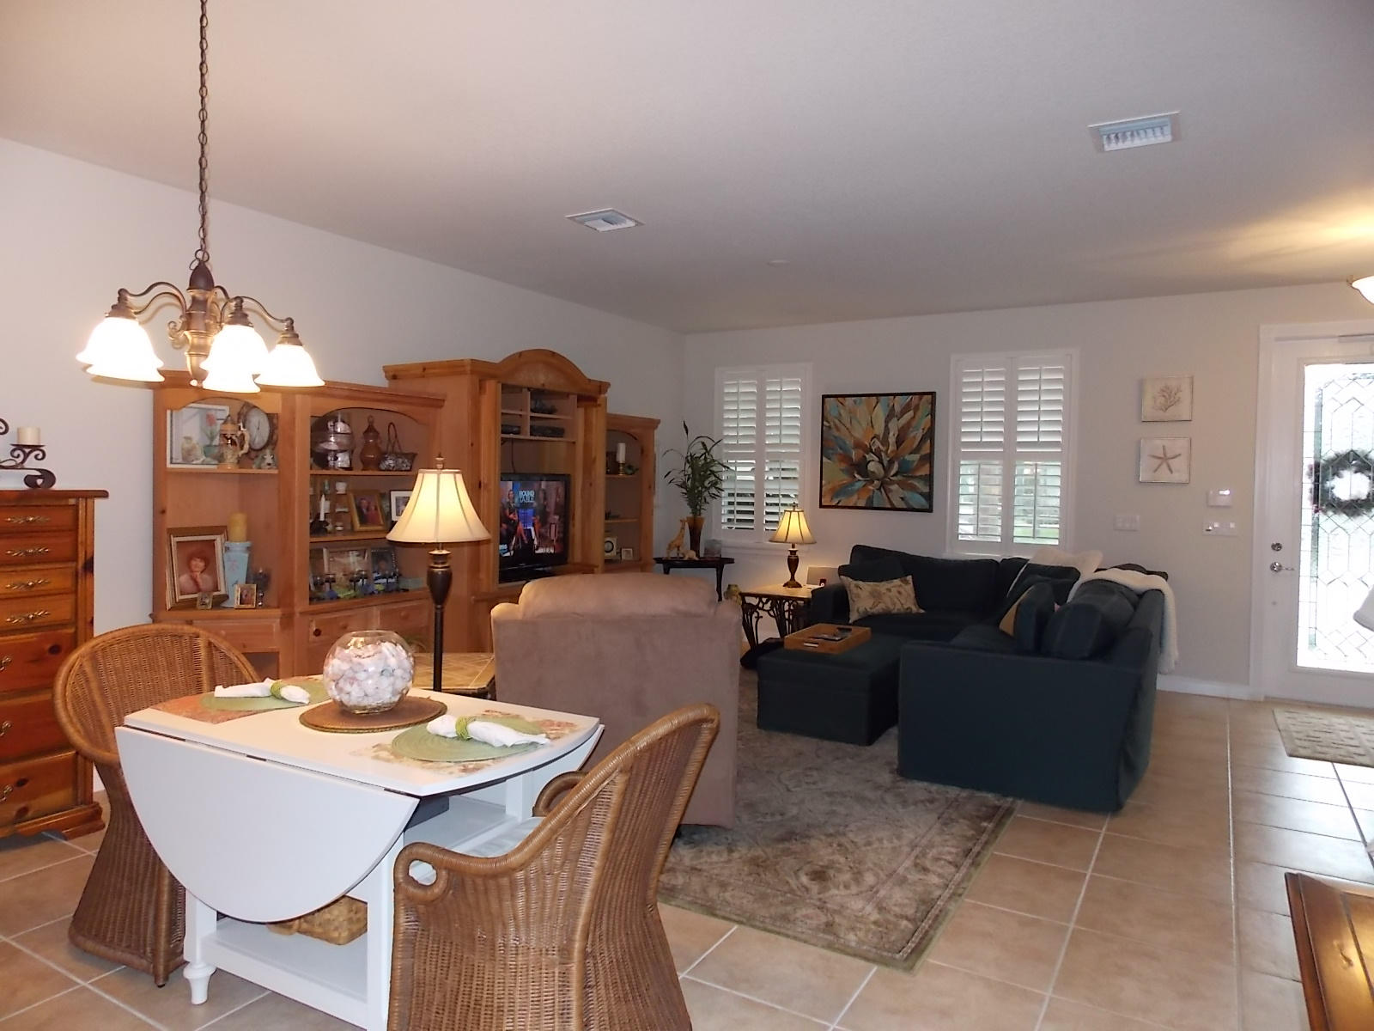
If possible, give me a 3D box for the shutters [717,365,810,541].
[{"bbox_3d":[0.627,-0.528,7.912,0.910,1.535,0.070,2,3,30],"label":"shutters"}]

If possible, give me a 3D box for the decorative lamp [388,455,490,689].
[{"bbox_3d":[-0.995,0.528,3.636,0.410,1.490,0.410,2,3,30],"label":"decorative lamp"}]

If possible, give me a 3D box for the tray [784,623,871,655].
[{"bbox_3d":[0.859,0.755,5.523,0.340,0.065,0.600,2,3,30],"label":"tray"}]

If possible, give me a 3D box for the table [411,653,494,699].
[{"bbox_3d":[-1.151,0.960,4.026,0.570,0.570,0.730,1,2,-4],"label":"table"}]

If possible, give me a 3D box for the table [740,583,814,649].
[{"bbox_3d":[0.838,0.875,7.150,0.600,0.570,0.730,2,3,30],"label":"table"}]

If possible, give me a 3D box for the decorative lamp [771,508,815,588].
[{"bbox_3d":[0.870,0.244,7.447,0.380,0.670,0.380,1,2,0],"label":"decorative lamp"}]

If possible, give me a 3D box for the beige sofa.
[{"bbox_3d":[-0.330,0.742,4.064,0.960,1.030,0.950,1,2,-7],"label":"beige sofa"}]

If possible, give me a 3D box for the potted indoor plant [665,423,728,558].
[{"bbox_3d":[0.043,-0.215,7.883,0.540,1.170,0.500,0,3,-12],"label":"potted indoor plant"}]

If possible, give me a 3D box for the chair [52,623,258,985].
[{"bbox_3d":[-1.542,0.826,2.897,0.610,0.910,0.620,2,2,27],"label":"chair"}]

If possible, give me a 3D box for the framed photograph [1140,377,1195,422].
[{"bbox_3d":[3.347,-0.808,6.358,0.312,0.308,0.030,2,3,30],"label":"framed photograph"}]

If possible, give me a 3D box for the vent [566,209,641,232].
[{"bbox_3d":[-0.416,-1.500,4.686,0.290,0.025,0.315,2,3,30],"label":"vent"}]

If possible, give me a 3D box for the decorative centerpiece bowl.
[{"bbox_3d":[-0.939,0.456,2.686,0.272,0.224,0.272,1,3,0],"label":"decorative centerpiece bowl"}]

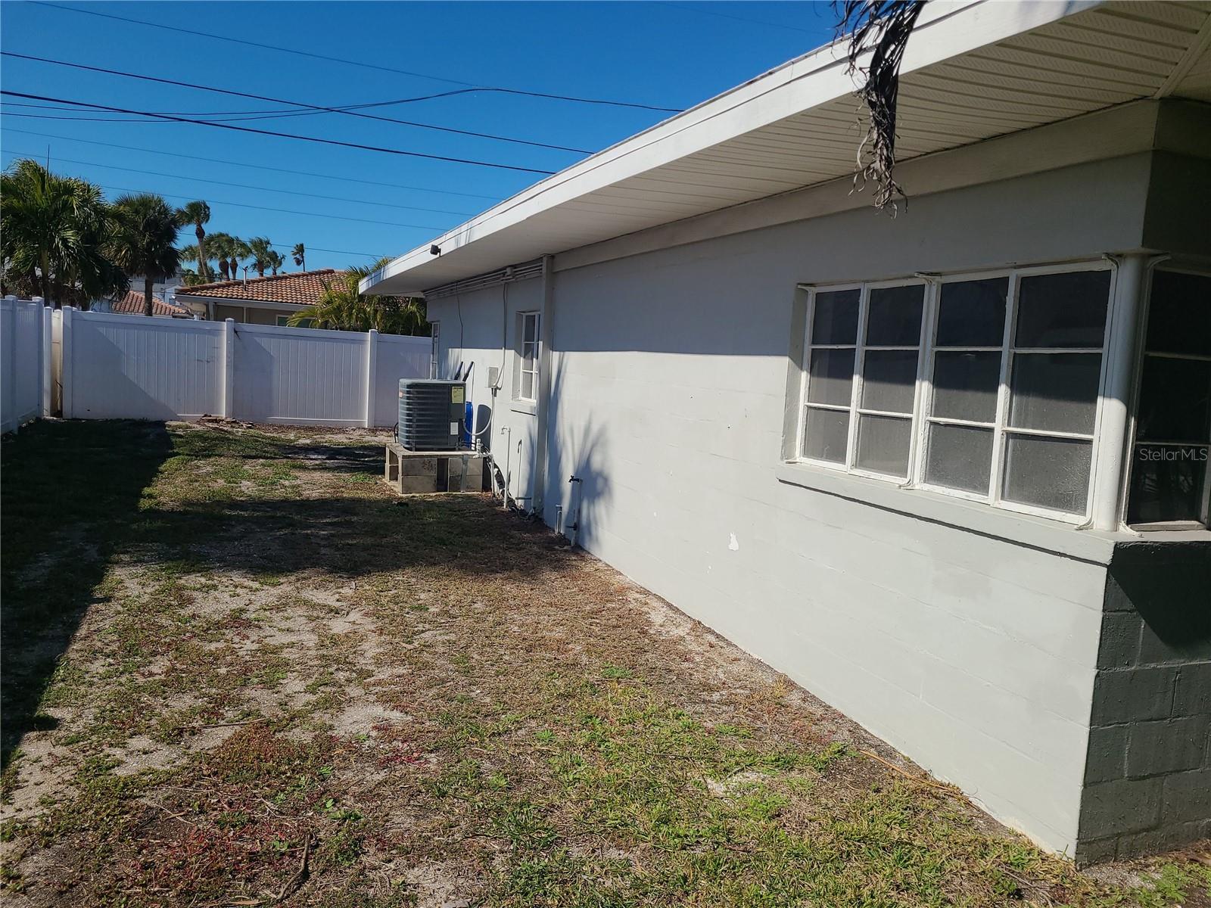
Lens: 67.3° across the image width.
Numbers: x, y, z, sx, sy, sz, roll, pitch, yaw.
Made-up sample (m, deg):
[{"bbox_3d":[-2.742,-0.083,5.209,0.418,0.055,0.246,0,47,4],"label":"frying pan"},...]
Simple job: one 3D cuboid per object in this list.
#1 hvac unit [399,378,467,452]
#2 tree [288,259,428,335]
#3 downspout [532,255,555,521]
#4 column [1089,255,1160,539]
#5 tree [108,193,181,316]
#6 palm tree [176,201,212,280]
[{"bbox_3d":[-2.025,-0.465,10.601,0.675,0.775,0.675,1,6,-23],"label":"hvac unit"},{"bbox_3d":[-5.503,-2.680,20.683,3.200,3.556,3.200,1,6,-23],"label":"tree"},{"bbox_3d":[-0.578,-0.597,8.349,0.080,2.440,0.100,1,6,-23],"label":"downspout"},{"bbox_3d":[1.769,-0.205,3.111,0.100,0.940,0.100,1,6,-23],"label":"column"},{"bbox_3d":[-16.880,-6.167,33.342,2.500,6.625,2.500,1,6,-23],"label":"tree"},{"bbox_3d":[-24.667,-10.274,54.493,2.200,9.568,2.200,1,6,-23],"label":"palm tree"}]

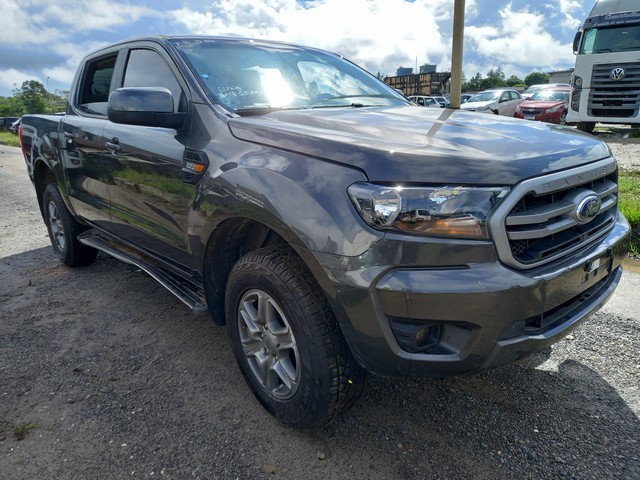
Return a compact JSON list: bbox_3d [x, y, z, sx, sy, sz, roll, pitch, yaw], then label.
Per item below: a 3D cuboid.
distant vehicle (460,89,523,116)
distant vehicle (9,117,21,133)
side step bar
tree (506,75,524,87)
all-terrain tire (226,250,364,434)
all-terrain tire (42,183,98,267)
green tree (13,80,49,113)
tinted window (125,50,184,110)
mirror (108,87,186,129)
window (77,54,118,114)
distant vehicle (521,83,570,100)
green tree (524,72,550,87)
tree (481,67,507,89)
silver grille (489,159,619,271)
[{"bbox_3d":[7.559,-5.875,20.498,1.700,1.480,4.350,13,22,43],"label":"distant vehicle"},{"bbox_3d":[-29.756,-11.903,47.678,1.750,1.500,4.200,4,18,23],"label":"distant vehicle"},{"bbox_3d":[-1.172,0.137,2.924,0.180,0.085,1.860,-16,20,-40],"label":"side step bar"},{"bbox_3d":[28.861,-22.469,68.536,2.900,3.772,2.900,4,18,22],"label":"tree"},{"bbox_3d":[-0.135,0.403,1.999,0.260,0.760,0.760,-14,20,-37],"label":"all-terrain tire"},{"bbox_3d":[-2.326,-0.146,4.301,0.260,0.760,0.760,-17,22,-40],"label":"all-terrain tire"},{"bbox_3d":[-35.428,-16.840,57.821,4.600,5.783,4.600,-12,19,-28],"label":"green tree"},{"bbox_3d":[-0.916,-0.885,2.521,0.050,0.420,0.900,11,3,-44],"label":"tinted window"},{"bbox_3d":[-0.785,-0.593,2.076,0.270,0.190,0.190,-17,22,-40],"label":"mirror"},{"bbox_3d":[-1.534,-1.051,3.175,0.050,0.420,0.700,11,3,-44],"label":"window"},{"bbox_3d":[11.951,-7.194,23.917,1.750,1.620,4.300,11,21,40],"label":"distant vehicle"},{"bbox_3d":[30.658,-21.545,65.000,4.000,4.300,4.000,-2,16,0],"label":"green tree"},{"bbox_3d":[27.165,-24.418,72.751,4.000,5.287,4.000,3,18,20],"label":"tree"},{"bbox_3d":[0.981,-0.128,1.766,1.140,0.320,0.140,-16,20,-40],"label":"silver grille"}]

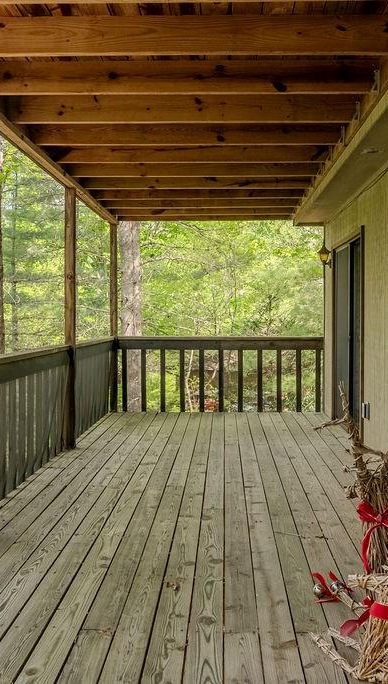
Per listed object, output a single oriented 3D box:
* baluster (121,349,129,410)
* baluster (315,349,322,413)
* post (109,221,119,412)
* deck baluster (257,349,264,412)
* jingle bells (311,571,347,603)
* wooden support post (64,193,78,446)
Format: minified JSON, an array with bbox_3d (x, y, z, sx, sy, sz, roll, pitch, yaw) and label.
[{"bbox_3d":[-0.914,0.506,8.970,0.060,0.860,0.045,0,1,0],"label":"baluster"},{"bbox_3d":[1.628,0.506,8.970,0.060,0.860,0.045,0,1,0],"label":"baluster"},{"bbox_3d":[-1.056,-0.313,9.000,0.089,2.480,0.089,0,1,0],"label":"post"},{"bbox_3d":[0.866,0.506,8.970,0.060,0.860,0.045,0,1,0],"label":"deck baluster"},{"bbox_3d":[0.600,1.085,3.020,0.160,0.095,0.100,0,2,0],"label":"jingle bells"},{"bbox_3d":[-1.187,-0.236,6.565,0.089,2.480,0.089,0,1,0],"label":"wooden support post"}]

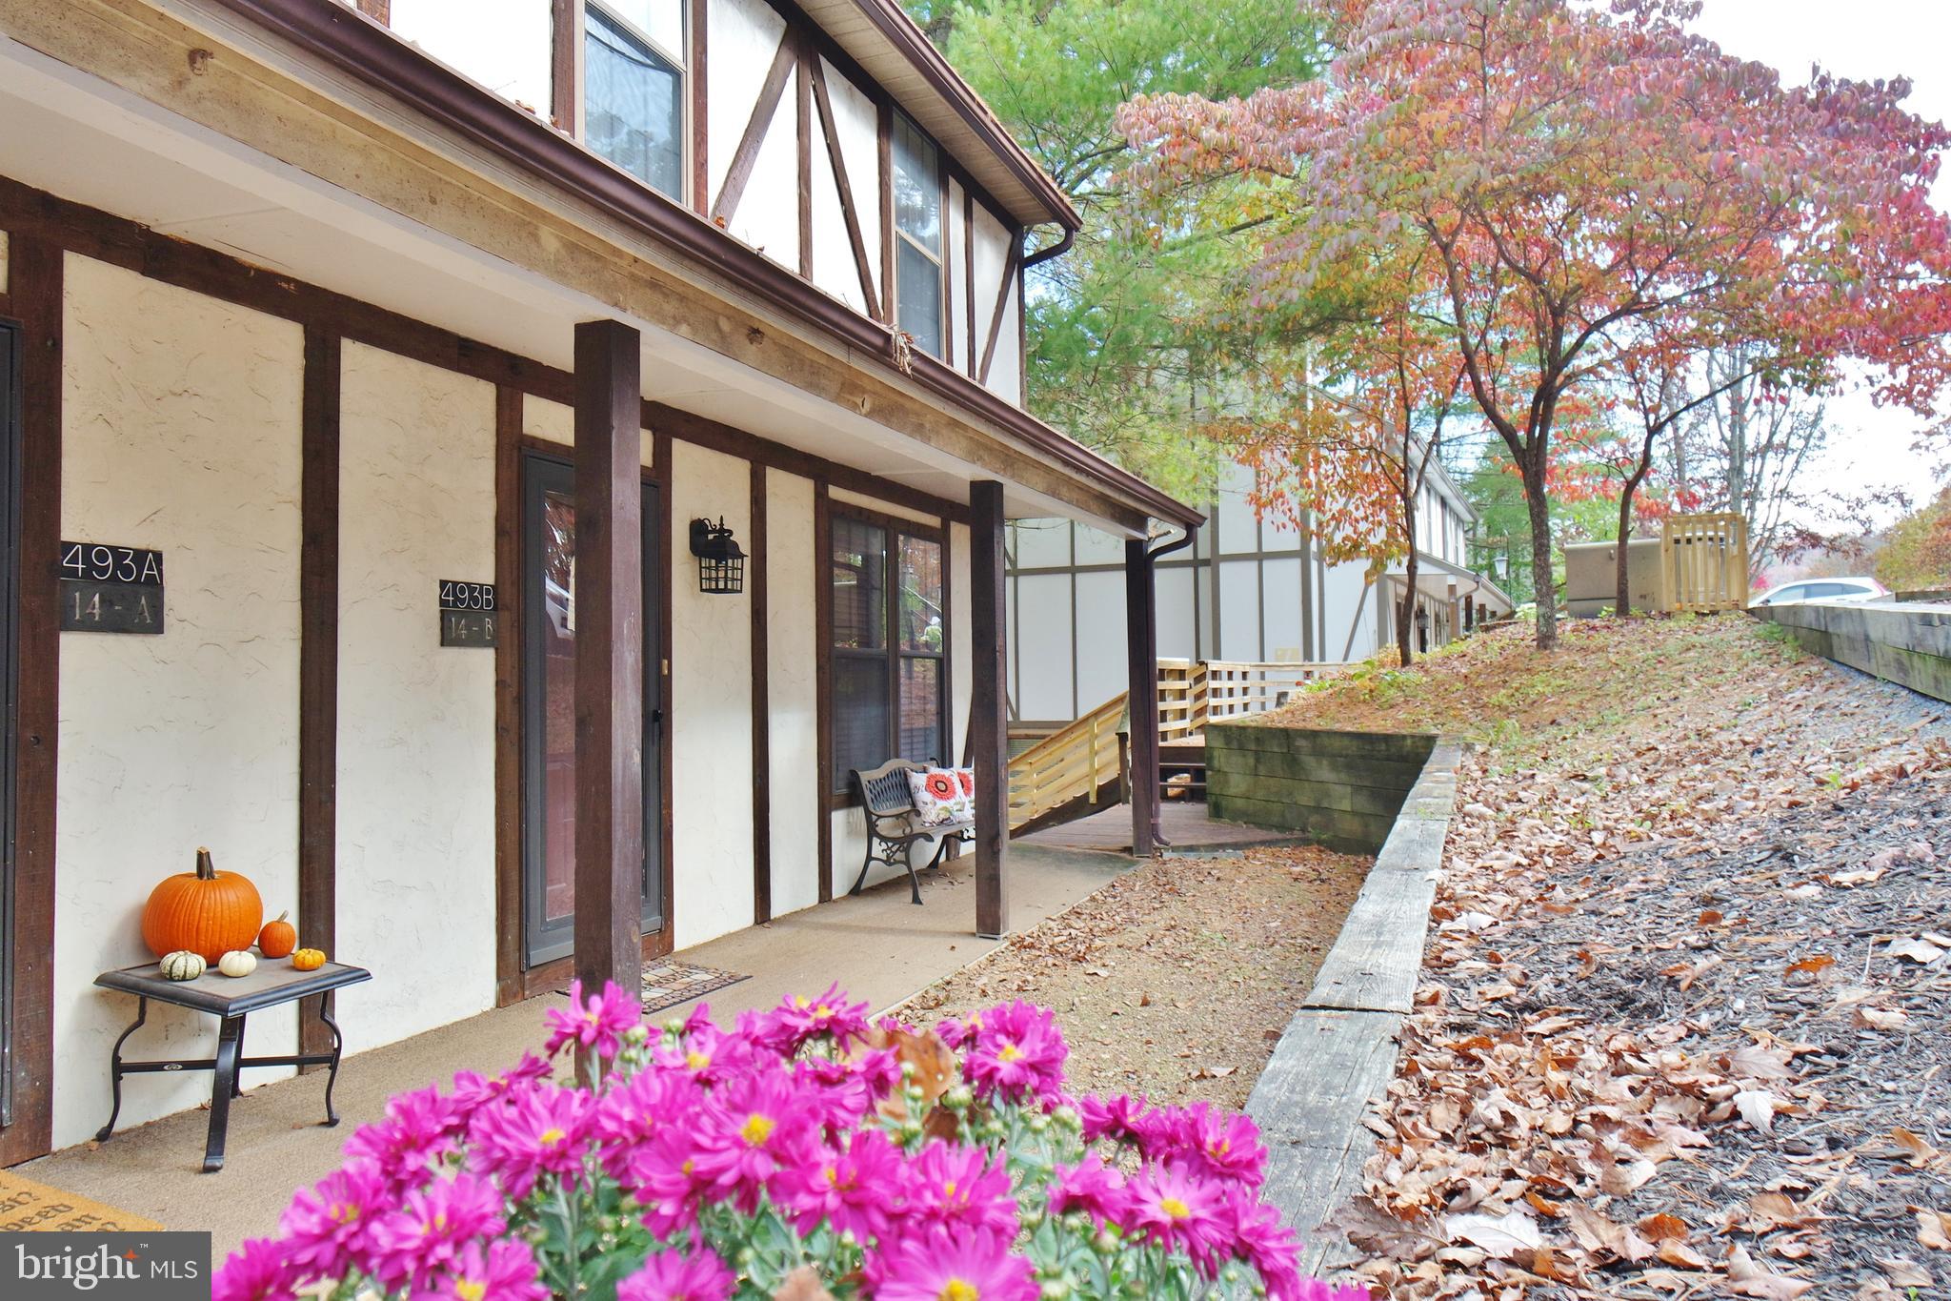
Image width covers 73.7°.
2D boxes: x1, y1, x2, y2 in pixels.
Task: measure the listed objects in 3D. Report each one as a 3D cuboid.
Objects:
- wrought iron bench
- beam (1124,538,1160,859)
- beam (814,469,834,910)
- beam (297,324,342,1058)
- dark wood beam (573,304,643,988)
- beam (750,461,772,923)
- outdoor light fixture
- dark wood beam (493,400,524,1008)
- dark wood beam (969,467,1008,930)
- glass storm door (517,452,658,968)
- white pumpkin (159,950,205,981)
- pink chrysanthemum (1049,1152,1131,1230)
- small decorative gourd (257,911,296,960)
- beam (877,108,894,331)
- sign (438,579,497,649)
[{"bbox_3d":[-0.265,1.062,8.122,0.555,0.781,1.298,-1,-2,22],"label":"wrought iron bench"},{"bbox_3d":[1.246,0.354,9.701,0.132,2.341,0.132,-1,-2,22],"label":"beam"},{"bbox_3d":[-0.863,0.231,7.417,0.035,2.384,0.147,-1,-2,22],"label":"beam"},{"bbox_3d":[-2.135,0.146,4.238,0.024,2.405,0.136,-1,-2,21],"label":"beam"},{"bbox_3d":[-1.024,0.208,3.632,0.128,2.233,0.128,-1,-2,21],"label":"dark wood beam"},{"bbox_3d":[-1.122,0.220,6.809,0.024,2.405,0.136,-1,-2,21],"label":"beam"},{"bbox_3d":[-1.234,-0.453,6.230,0.218,0.380,0.177,-1,-2,22],"label":"outdoor light fixture"},{"bbox_3d":[-1.801,0.167,5.042,0.035,2.381,0.144,-1,-2,22],"label":"dark wood beam"},{"bbox_3d":[0.072,0.287,6.415,0.128,2.233,0.128,-1,-2,21],"label":"dark wood beam"},{"bbox_3d":[-1.609,0.237,5.542,0.053,2.053,0.942,-1,-2,22],"label":"glass storm door"},{"bbox_3d":[-2.113,0.841,3.464,0.106,0.070,0.106,-1,-2,22],"label":"white pumpkin"},{"bbox_3d":[0.063,0.299,0.720,0.047,0.038,0.047,-1,-2,0],"label":"pink chrysanthemum"},{"bbox_3d":[-1.987,0.808,3.700,0.094,0.128,0.094,-1,-2,21],"label":"small decorative gourd"},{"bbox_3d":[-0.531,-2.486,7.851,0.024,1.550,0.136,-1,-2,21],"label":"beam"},{"bbox_3d":[-1.892,-0.133,4.881,0.016,0.243,0.293,-1,-2,21],"label":"sign"}]

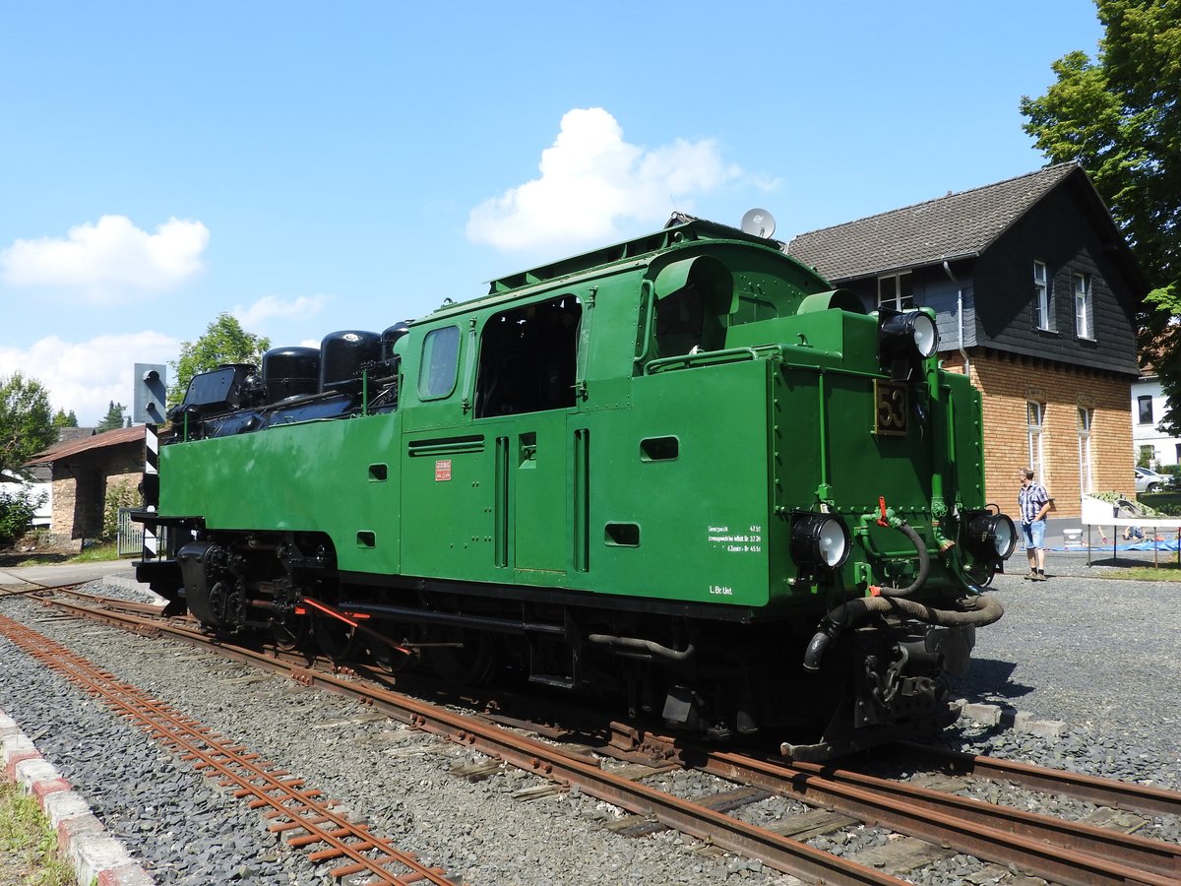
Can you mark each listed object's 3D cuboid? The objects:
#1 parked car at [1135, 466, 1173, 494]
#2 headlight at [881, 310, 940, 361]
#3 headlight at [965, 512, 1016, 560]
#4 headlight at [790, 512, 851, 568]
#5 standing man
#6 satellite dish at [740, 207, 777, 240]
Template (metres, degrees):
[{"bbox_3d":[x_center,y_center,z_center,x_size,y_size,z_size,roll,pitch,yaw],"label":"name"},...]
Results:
[{"bbox_3d":[25.823,1.896,48.665,1.800,1.480,4.350,3,-5,-38],"label":"parked car"},{"bbox_3d":[1.747,-0.573,5.610,0.270,0.280,0.220,3,-5,-41],"label":"headlight"},{"bbox_3d":[2.368,0.550,6.058,0.270,0.280,0.200,3,-5,-41],"label":"headlight"},{"bbox_3d":[1.117,0.482,4.960,0.270,0.280,0.200,3,-5,-41],"label":"headlight"},{"bbox_3d":[6.974,1.270,16.148,0.360,1.750,0.530,2,-4,-25],"label":"standing man"},{"bbox_3d":[4.505,-5.809,27.400,0.900,0.950,0.420,0,-4,-8],"label":"satellite dish"}]

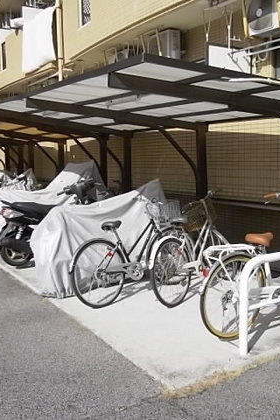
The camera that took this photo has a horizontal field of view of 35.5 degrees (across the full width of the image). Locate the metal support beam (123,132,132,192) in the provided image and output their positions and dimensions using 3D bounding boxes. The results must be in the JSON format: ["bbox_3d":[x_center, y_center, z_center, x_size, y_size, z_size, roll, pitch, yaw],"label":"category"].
[{"bbox_3d":[-0.195,-0.369,7.627,0.100,1.900,0.100,-5,8,-32],"label":"metal support beam"}]

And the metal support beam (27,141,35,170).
[{"bbox_3d":[-2.953,-0.844,11.932,0.100,1.900,0.100,-5,8,-32],"label":"metal support beam"}]

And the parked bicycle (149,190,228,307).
[{"bbox_3d":[0.640,0.396,4.764,0.550,1.050,1.760,4,8,34],"label":"parked bicycle"}]

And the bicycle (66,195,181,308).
[{"bbox_3d":[-0.042,0.408,4.743,0.550,1.050,1.760,5,9,39],"label":"bicycle"}]

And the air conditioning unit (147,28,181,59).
[{"bbox_3d":[0.458,-3.066,8.481,0.290,0.570,0.760,-5,8,-32],"label":"air conditioning unit"}]

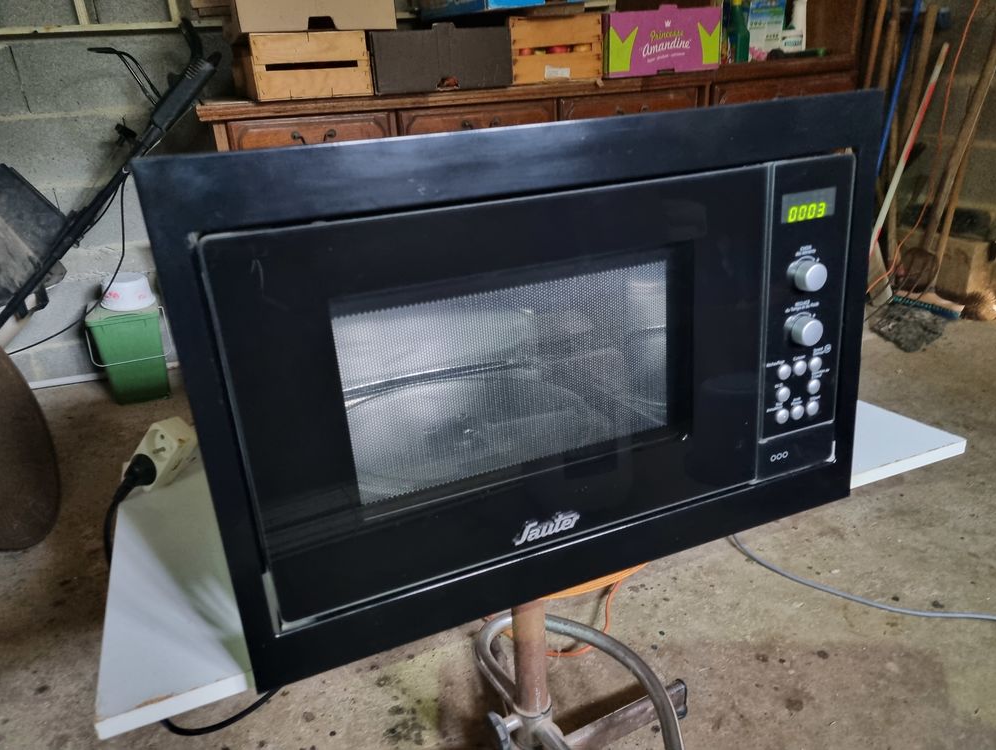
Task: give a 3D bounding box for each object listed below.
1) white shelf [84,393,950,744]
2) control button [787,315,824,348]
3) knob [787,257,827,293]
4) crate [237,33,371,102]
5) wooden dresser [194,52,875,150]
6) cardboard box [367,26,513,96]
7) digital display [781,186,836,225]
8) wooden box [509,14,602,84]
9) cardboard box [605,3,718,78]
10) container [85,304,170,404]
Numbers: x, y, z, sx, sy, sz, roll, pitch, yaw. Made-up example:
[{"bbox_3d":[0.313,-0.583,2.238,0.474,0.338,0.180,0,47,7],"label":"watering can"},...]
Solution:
[{"bbox_3d":[0.020,0.105,0.928,0.901,0.017,0.505,-12,20,-20],"label":"white shelf"},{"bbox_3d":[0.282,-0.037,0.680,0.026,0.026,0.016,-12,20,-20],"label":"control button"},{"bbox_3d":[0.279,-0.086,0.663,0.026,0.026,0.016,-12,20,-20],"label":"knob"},{"bbox_3d":[-0.576,-0.907,2.207,0.309,0.166,0.430,-12,25,-18],"label":"crate"},{"bbox_3d":[0.179,-0.602,2.671,2.198,0.847,0.490,-12,25,-18],"label":"wooden dresser"},{"bbox_3d":[-0.208,-0.954,2.271,0.407,0.167,0.300,-12,25,-18],"label":"cardboard box"},{"bbox_3d":[0.269,-0.147,0.652,0.060,0.024,0.006,-12,20,-20],"label":"digital display"},{"bbox_3d":[0.102,-1.050,2.434,0.302,0.183,0.420,-12,25,-18],"label":"wooden box"},{"bbox_3d":[0.479,-1.111,2.502,0.412,0.196,0.300,-12,25,-18],"label":"cardboard box"},{"bbox_3d":[-1.138,-0.076,2.370,0.210,0.290,0.230,-12,25,-18],"label":"container"}]

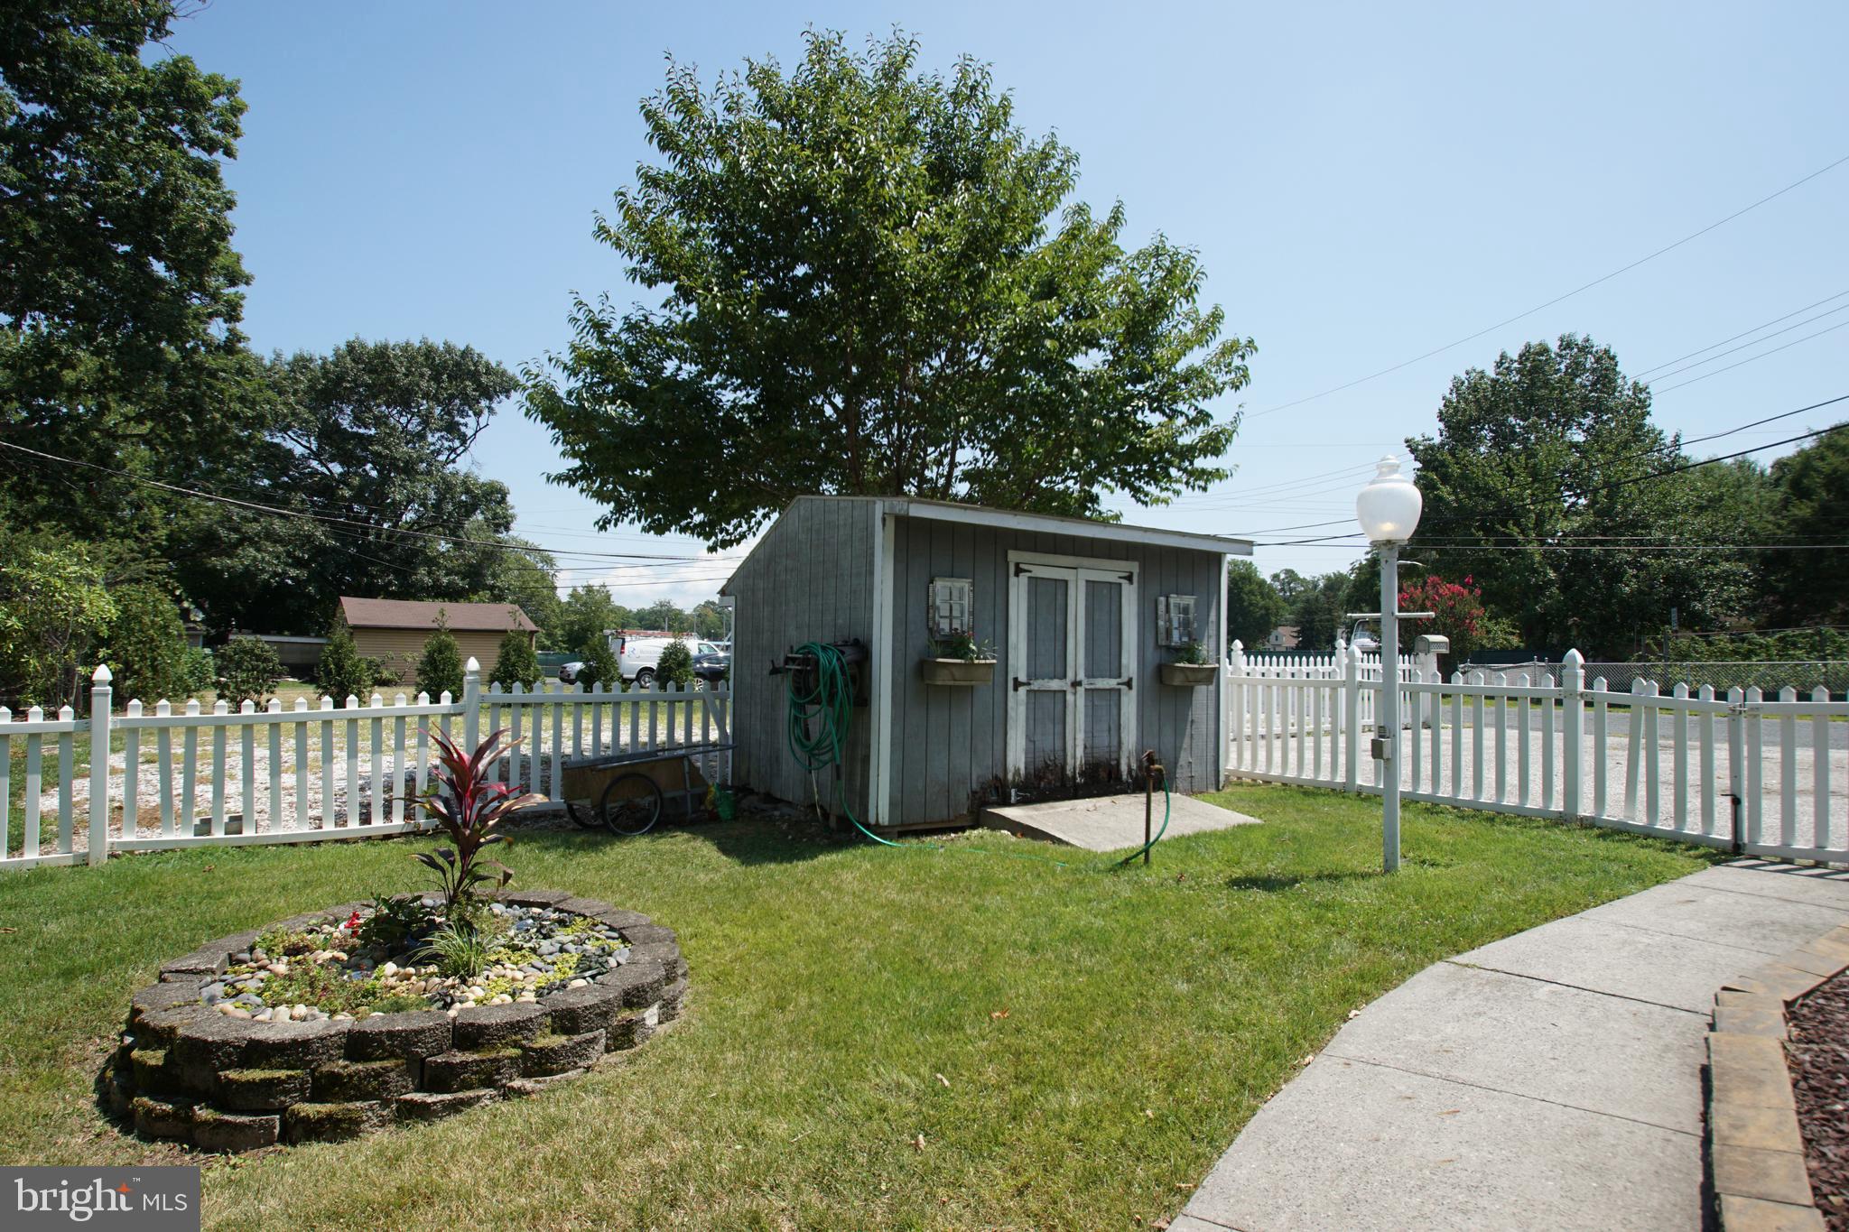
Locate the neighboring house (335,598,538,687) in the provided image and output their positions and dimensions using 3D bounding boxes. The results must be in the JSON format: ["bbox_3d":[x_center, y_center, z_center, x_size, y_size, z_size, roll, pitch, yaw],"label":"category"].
[{"bbox_3d":[-21.200,1.100,40.100,7.300,3.700,5.200,1,-1,-39],"label":"neighboring house"}]

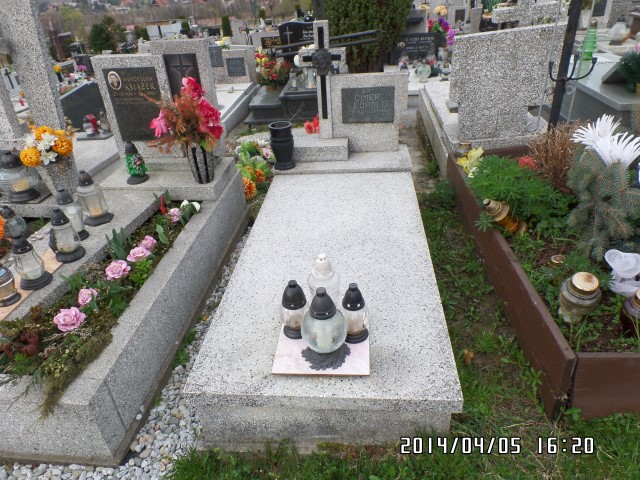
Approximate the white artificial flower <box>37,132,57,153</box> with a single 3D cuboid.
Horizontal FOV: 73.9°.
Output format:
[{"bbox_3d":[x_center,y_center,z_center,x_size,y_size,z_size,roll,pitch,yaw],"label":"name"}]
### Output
[{"bbox_3d":[-1.518,-0.541,2.360,0.110,0.110,0.070,-15,34,-18],"label":"white artificial flower"}]

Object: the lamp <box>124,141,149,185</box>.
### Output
[{"bbox_3d":[-1.126,-0.479,2.580,0.125,0.245,0.125,0,32,6],"label":"lamp"}]

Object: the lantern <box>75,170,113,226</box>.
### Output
[{"bbox_3d":[-1.363,-0.257,2.533,0.145,0.302,0.145,0,30,6],"label":"lantern"}]

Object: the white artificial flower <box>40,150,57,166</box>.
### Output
[{"bbox_3d":[-1.673,-0.502,2.620,0.095,0.095,0.055,0,30,6],"label":"white artificial flower"}]

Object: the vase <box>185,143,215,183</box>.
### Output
[{"bbox_3d":[-0.814,-0.535,2.898,0.165,0.278,0.170,0,30,6],"label":"vase"}]

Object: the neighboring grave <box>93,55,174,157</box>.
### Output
[{"bbox_3d":[-1.219,-0.910,2.954,0.492,0.678,0.127,0,30,6],"label":"neighboring grave"}]

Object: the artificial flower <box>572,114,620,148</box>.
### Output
[{"bbox_3d":[1.199,-0.460,1.837,0.180,0.145,0.160,10,32,23],"label":"artificial flower"}]

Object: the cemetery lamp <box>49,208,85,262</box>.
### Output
[{"bbox_3d":[-1.340,-0.035,2.213,0.140,0.274,0.140,0,30,6],"label":"cemetery lamp"}]

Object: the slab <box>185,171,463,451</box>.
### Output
[{"bbox_3d":[0.079,0.164,2.195,0.910,0.310,1.742,0,33,6],"label":"slab"}]

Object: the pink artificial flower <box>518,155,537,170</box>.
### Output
[{"bbox_3d":[1.383,-0.516,2.833,0.115,0.095,0.105,5,30,14],"label":"pink artificial flower"}]

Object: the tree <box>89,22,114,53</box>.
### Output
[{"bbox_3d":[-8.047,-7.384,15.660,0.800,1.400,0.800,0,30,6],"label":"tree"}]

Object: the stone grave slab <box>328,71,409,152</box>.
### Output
[{"bbox_3d":[0.343,-0.876,2.928,0.506,0.512,0.090,0,30,6],"label":"stone grave slab"}]

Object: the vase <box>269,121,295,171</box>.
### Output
[{"bbox_3d":[-0.247,-0.623,2.836,0.150,0.285,0.150,0,32,6],"label":"vase"}]

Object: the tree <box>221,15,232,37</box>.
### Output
[{"bbox_3d":[-4.225,-9.602,19.213,0.470,1.200,0.470,0,30,6],"label":"tree"}]

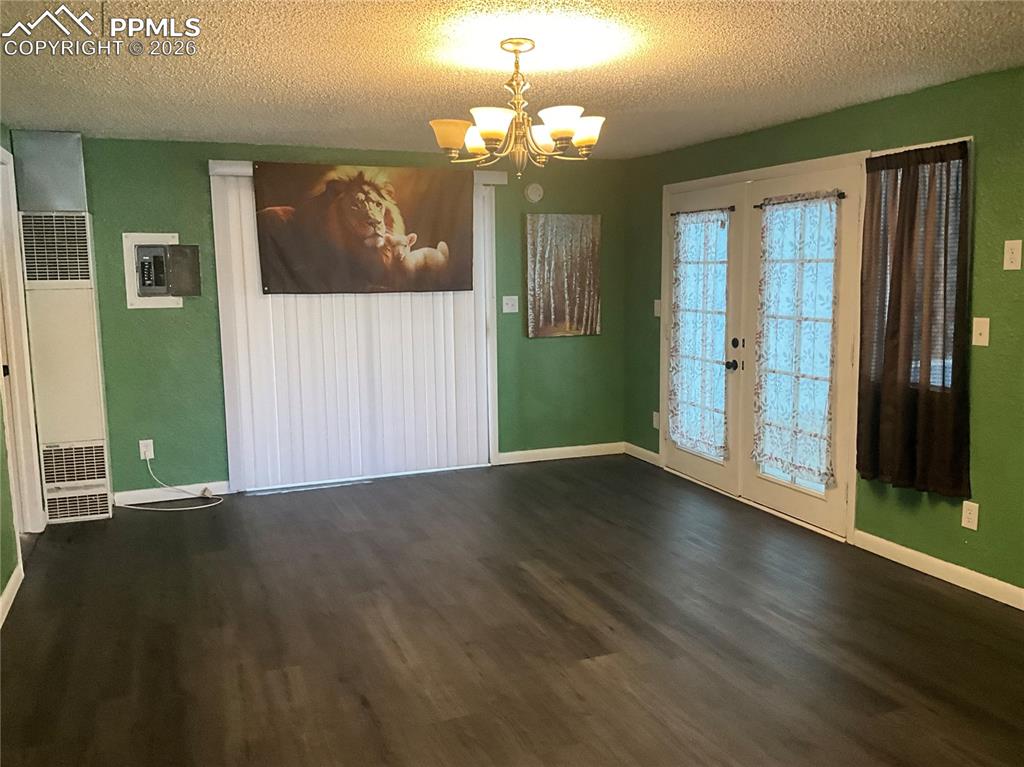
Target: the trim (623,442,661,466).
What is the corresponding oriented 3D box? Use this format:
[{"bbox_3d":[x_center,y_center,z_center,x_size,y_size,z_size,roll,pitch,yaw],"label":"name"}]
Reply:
[{"bbox_3d":[1.044,0.573,6.946,0.012,0.090,0.592,-4,8,-22],"label":"trim"}]

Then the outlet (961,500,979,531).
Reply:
[{"bbox_3d":[2.200,0.637,4.108,0.010,0.120,0.077,-4,8,-22],"label":"outlet"}]

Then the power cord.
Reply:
[{"bbox_3d":[-2.276,0.661,5.721,0.670,0.310,0.333,-4,8,-22],"label":"power cord"}]

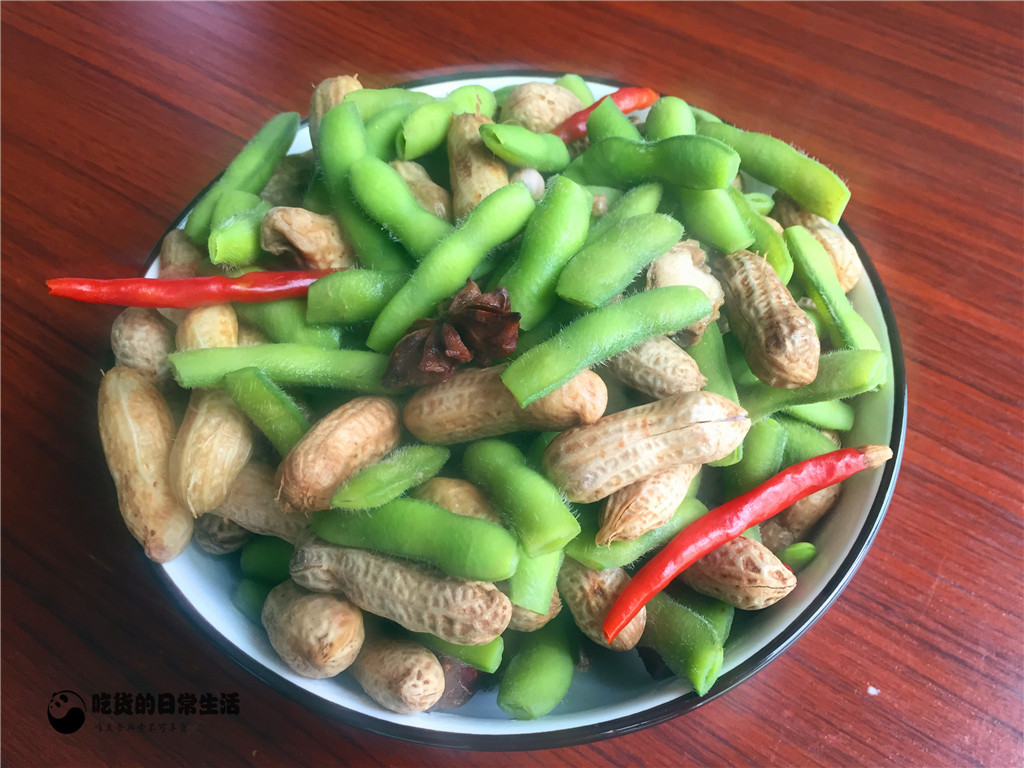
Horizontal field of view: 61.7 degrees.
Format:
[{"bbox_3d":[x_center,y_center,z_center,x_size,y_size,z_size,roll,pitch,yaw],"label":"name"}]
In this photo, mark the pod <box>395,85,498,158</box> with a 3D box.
[{"bbox_3d":[-0.017,-0.074,0.241,0.012,0.011,0.037,38,58,22],"label":"pod"}]

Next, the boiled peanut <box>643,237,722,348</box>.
[{"bbox_3d":[0.040,-0.021,0.196,0.017,0.013,0.026,-9,65,-4],"label":"boiled peanut"}]

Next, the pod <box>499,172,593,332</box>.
[{"bbox_3d":[0.009,-0.031,0.197,0.014,0.011,0.042,13,68,12],"label":"pod"}]

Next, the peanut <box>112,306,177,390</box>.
[{"bbox_3d":[-0.080,-0.005,0.192,0.015,0.014,0.026,-18,95,-11],"label":"peanut"}]

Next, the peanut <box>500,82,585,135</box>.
[{"bbox_3d":[0.010,-0.071,0.232,0.026,0.016,0.016,34,64,17],"label":"peanut"}]

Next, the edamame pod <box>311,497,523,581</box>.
[{"bbox_3d":[-0.021,0.032,0.177,0.045,0.011,0.012,10,60,11],"label":"edamame pod"}]

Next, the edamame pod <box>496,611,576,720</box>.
[{"bbox_3d":[0.009,0.053,0.178,0.014,0.011,0.031,22,58,13],"label":"edamame pod"}]

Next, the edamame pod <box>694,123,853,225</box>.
[{"bbox_3d":[0.067,-0.057,0.225,0.049,0.011,0.012,37,66,23],"label":"edamame pod"}]

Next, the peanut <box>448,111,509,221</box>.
[{"bbox_3d":[-0.009,-0.055,0.218,0.014,0.015,0.035,-5,62,-3],"label":"peanut"}]

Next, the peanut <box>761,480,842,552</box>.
[{"bbox_3d":[0.064,0.026,0.190,0.014,0.013,0.026,39,94,22],"label":"peanut"}]

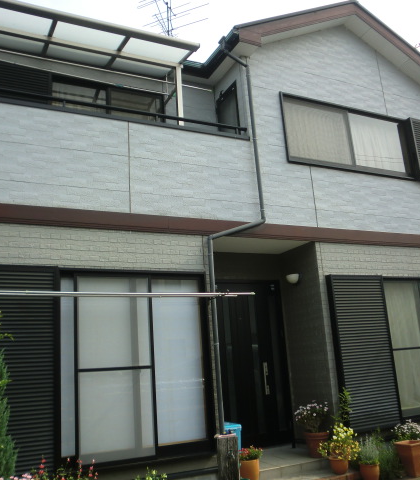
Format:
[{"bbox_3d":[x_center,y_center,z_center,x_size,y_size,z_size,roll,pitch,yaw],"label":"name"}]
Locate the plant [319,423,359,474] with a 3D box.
[{"bbox_3d":[1.537,2.479,5.743,0.470,0.560,0.420,-6,-14,12],"label":"plant"}]

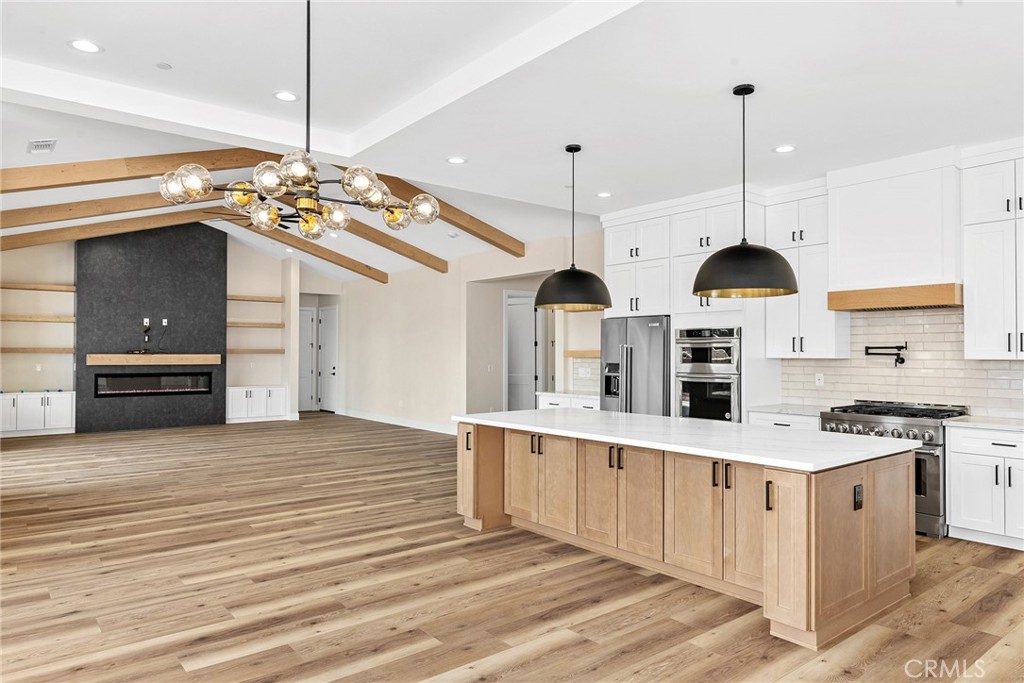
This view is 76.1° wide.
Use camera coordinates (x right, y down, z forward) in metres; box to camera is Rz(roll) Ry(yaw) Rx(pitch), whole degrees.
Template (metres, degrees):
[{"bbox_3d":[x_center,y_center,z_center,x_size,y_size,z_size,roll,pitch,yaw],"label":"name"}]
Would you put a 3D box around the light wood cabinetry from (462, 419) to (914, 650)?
[{"bbox_3d":[0.971,1.055,4.635,1.300,0.902,3.020,1,-1,-39],"label":"light wood cabinetry"}]

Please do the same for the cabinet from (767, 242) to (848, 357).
[{"bbox_3d":[2.869,-0.374,6.355,0.310,1.068,0.679,1,-1,-39],"label":"cabinet"}]

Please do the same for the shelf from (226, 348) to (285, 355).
[{"bbox_3d":[-5.519,0.222,13.948,1.295,0.100,0.260,1,-1,-39],"label":"shelf"}]

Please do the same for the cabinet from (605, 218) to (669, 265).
[{"bbox_3d":[1.639,-1.117,7.575,0.624,0.453,0.927,1,-1,-39],"label":"cabinet"}]

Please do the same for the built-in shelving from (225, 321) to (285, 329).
[{"bbox_3d":[-5.520,-0.333,13.958,1.295,0.100,0.260,1,-1,-39],"label":"built-in shelving"}]

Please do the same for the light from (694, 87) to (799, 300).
[{"bbox_3d":[1.432,-0.931,4.024,0.610,1.270,0.610,1,-1,-39],"label":"light"}]

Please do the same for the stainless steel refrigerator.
[{"bbox_3d":[1.569,0.648,7.478,0.765,1.802,0.911,1,-1,-39],"label":"stainless steel refrigerator"}]

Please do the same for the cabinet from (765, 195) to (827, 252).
[{"bbox_3d":[2.863,-1.127,6.392,0.330,0.460,0.680,1,-1,-39],"label":"cabinet"}]

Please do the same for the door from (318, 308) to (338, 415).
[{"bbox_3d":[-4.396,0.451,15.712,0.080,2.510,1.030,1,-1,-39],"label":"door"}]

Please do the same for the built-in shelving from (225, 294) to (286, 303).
[{"bbox_3d":[-5.521,-0.892,13.968,1.295,0.100,0.260,1,-1,-39],"label":"built-in shelving"}]

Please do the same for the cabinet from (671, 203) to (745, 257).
[{"bbox_3d":[2.245,-1.137,6.906,0.650,0.450,0.885,1,-1,-39],"label":"cabinet"}]

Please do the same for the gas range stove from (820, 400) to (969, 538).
[{"bbox_3d":[3.221,1.027,5.503,0.751,0.984,0.921,1,-1,-39],"label":"gas range stove"}]

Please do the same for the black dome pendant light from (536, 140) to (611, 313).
[{"bbox_3d":[0.491,-0.908,5.194,0.610,1.270,0.610,0,-1,0],"label":"black dome pendant light"}]

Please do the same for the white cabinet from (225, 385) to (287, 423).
[{"bbox_3d":[-5.422,1.307,13.811,1.295,0.755,0.560,1,-1,-39],"label":"white cabinet"}]

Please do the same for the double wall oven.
[{"bbox_3d":[2.187,0.420,6.784,0.619,1.090,0.772,1,-1,-39],"label":"double wall oven"}]

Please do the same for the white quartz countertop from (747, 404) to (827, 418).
[{"bbox_3d":[2.751,0.652,6.203,0.635,0.038,0.744,1,-1,-39],"label":"white quartz countertop"}]

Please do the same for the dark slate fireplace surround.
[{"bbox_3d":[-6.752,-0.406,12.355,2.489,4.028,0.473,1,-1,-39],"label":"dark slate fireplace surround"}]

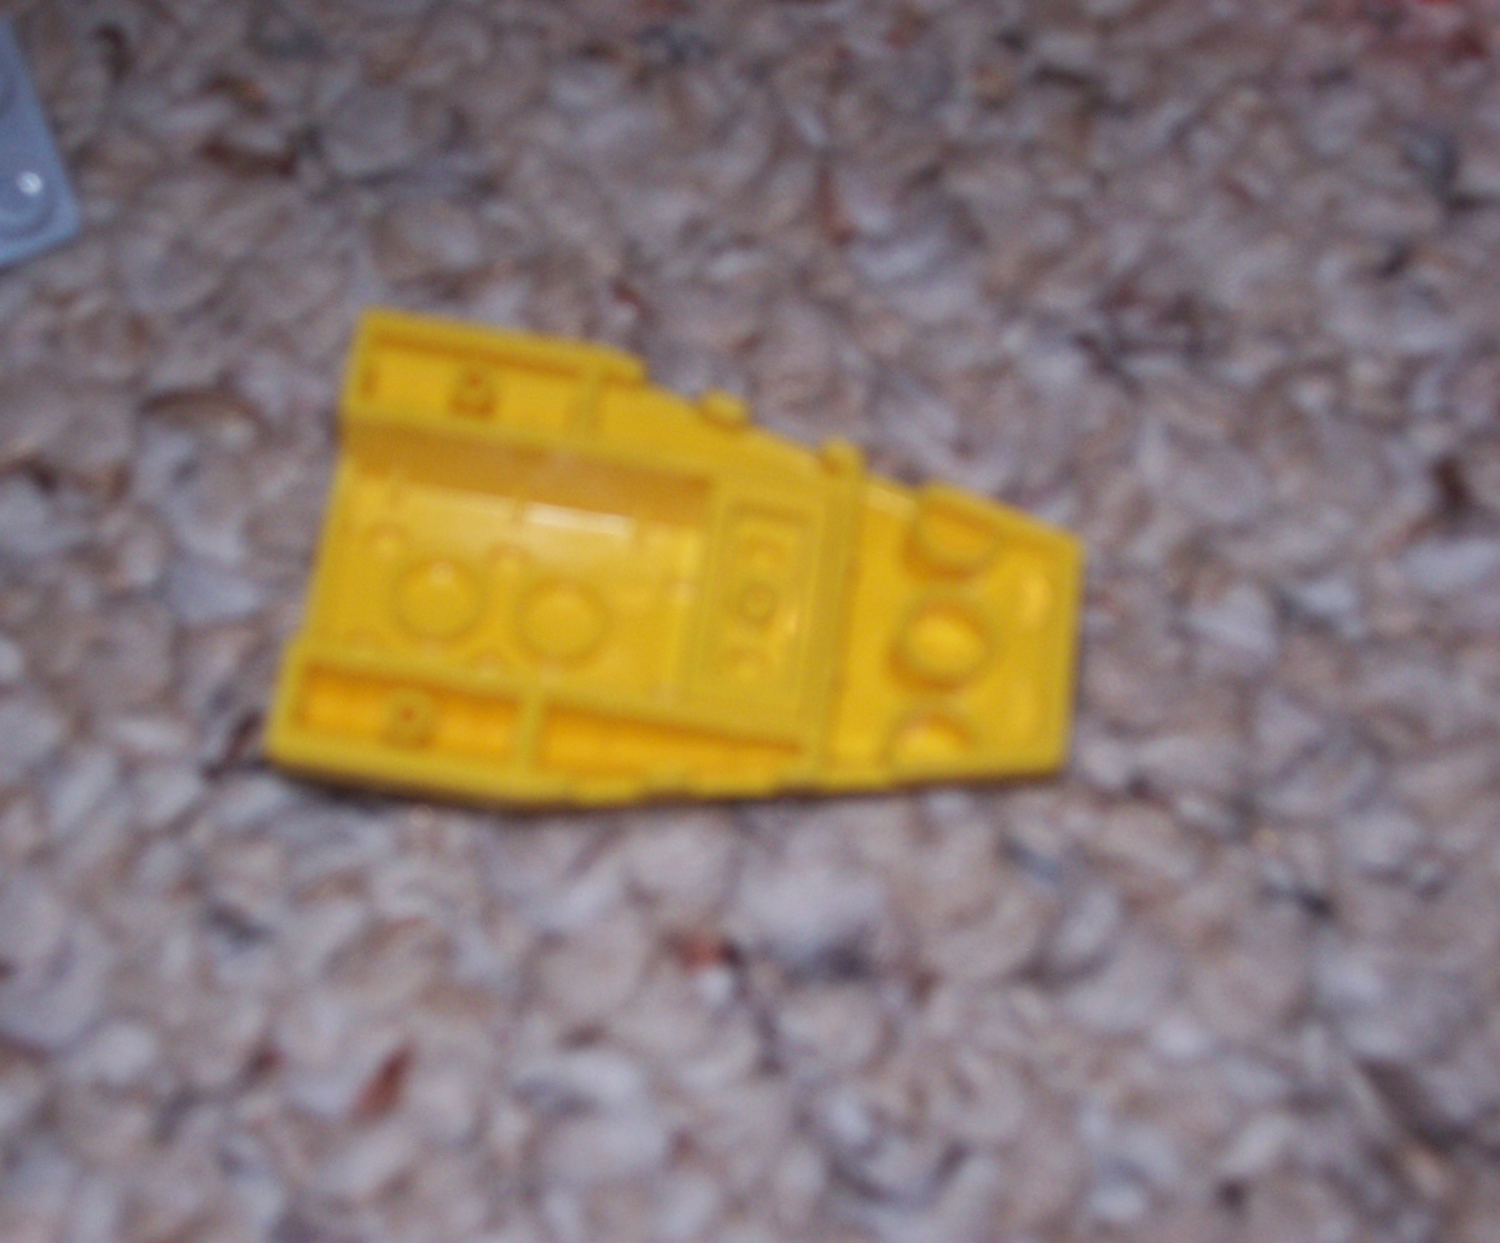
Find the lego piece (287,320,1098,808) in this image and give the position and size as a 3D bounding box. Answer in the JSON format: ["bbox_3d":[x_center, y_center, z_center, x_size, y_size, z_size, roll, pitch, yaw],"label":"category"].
[{"bbox_3d":[-0.004,0.001,0.203,0.048,0.011,0.032,9,62,-3],"label":"lego piece"}]

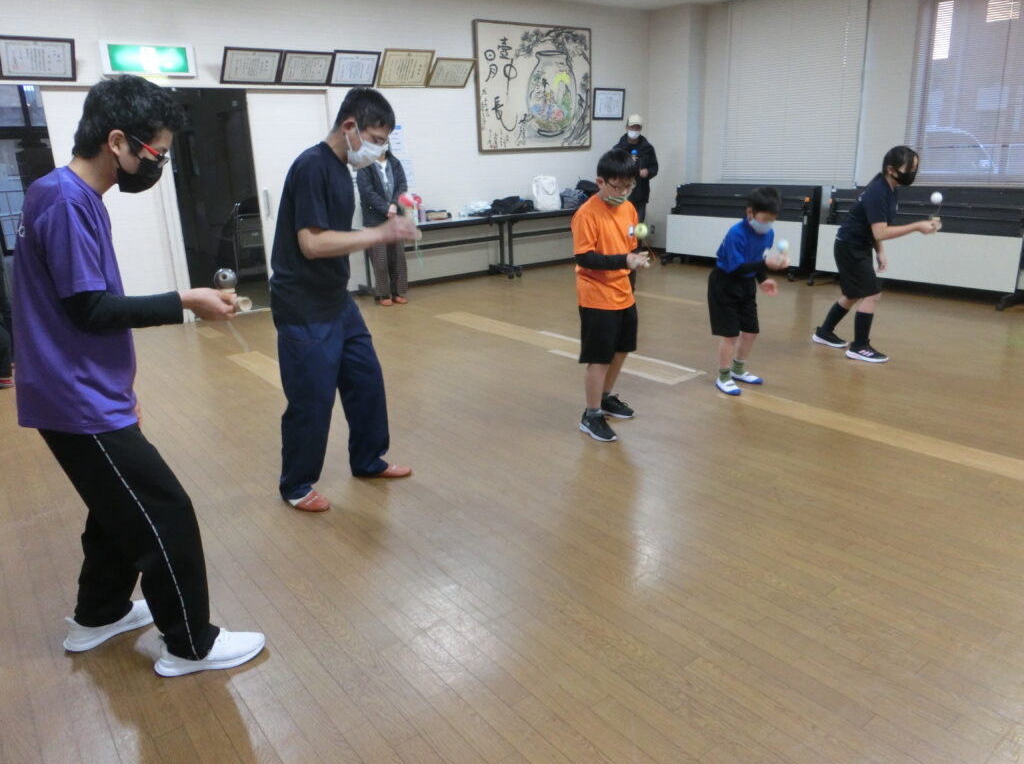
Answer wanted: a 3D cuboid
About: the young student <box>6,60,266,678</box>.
[{"bbox_3d":[-1.050,0.024,2.058,0.620,1.640,0.490,-10,19,-24],"label":"young student"}]

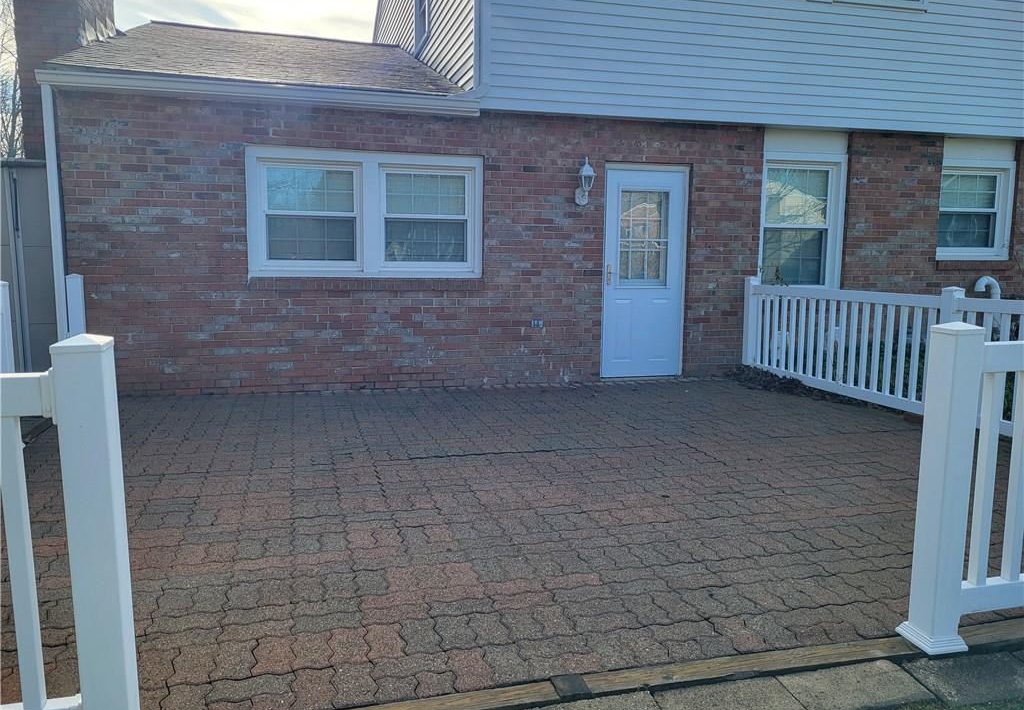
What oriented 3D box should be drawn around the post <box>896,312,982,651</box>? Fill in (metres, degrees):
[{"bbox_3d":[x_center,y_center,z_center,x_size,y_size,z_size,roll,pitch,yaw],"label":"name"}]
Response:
[{"bbox_3d":[1.349,0.408,2.401,0.142,1.024,0.142,-1,7,-14],"label":"post"}]

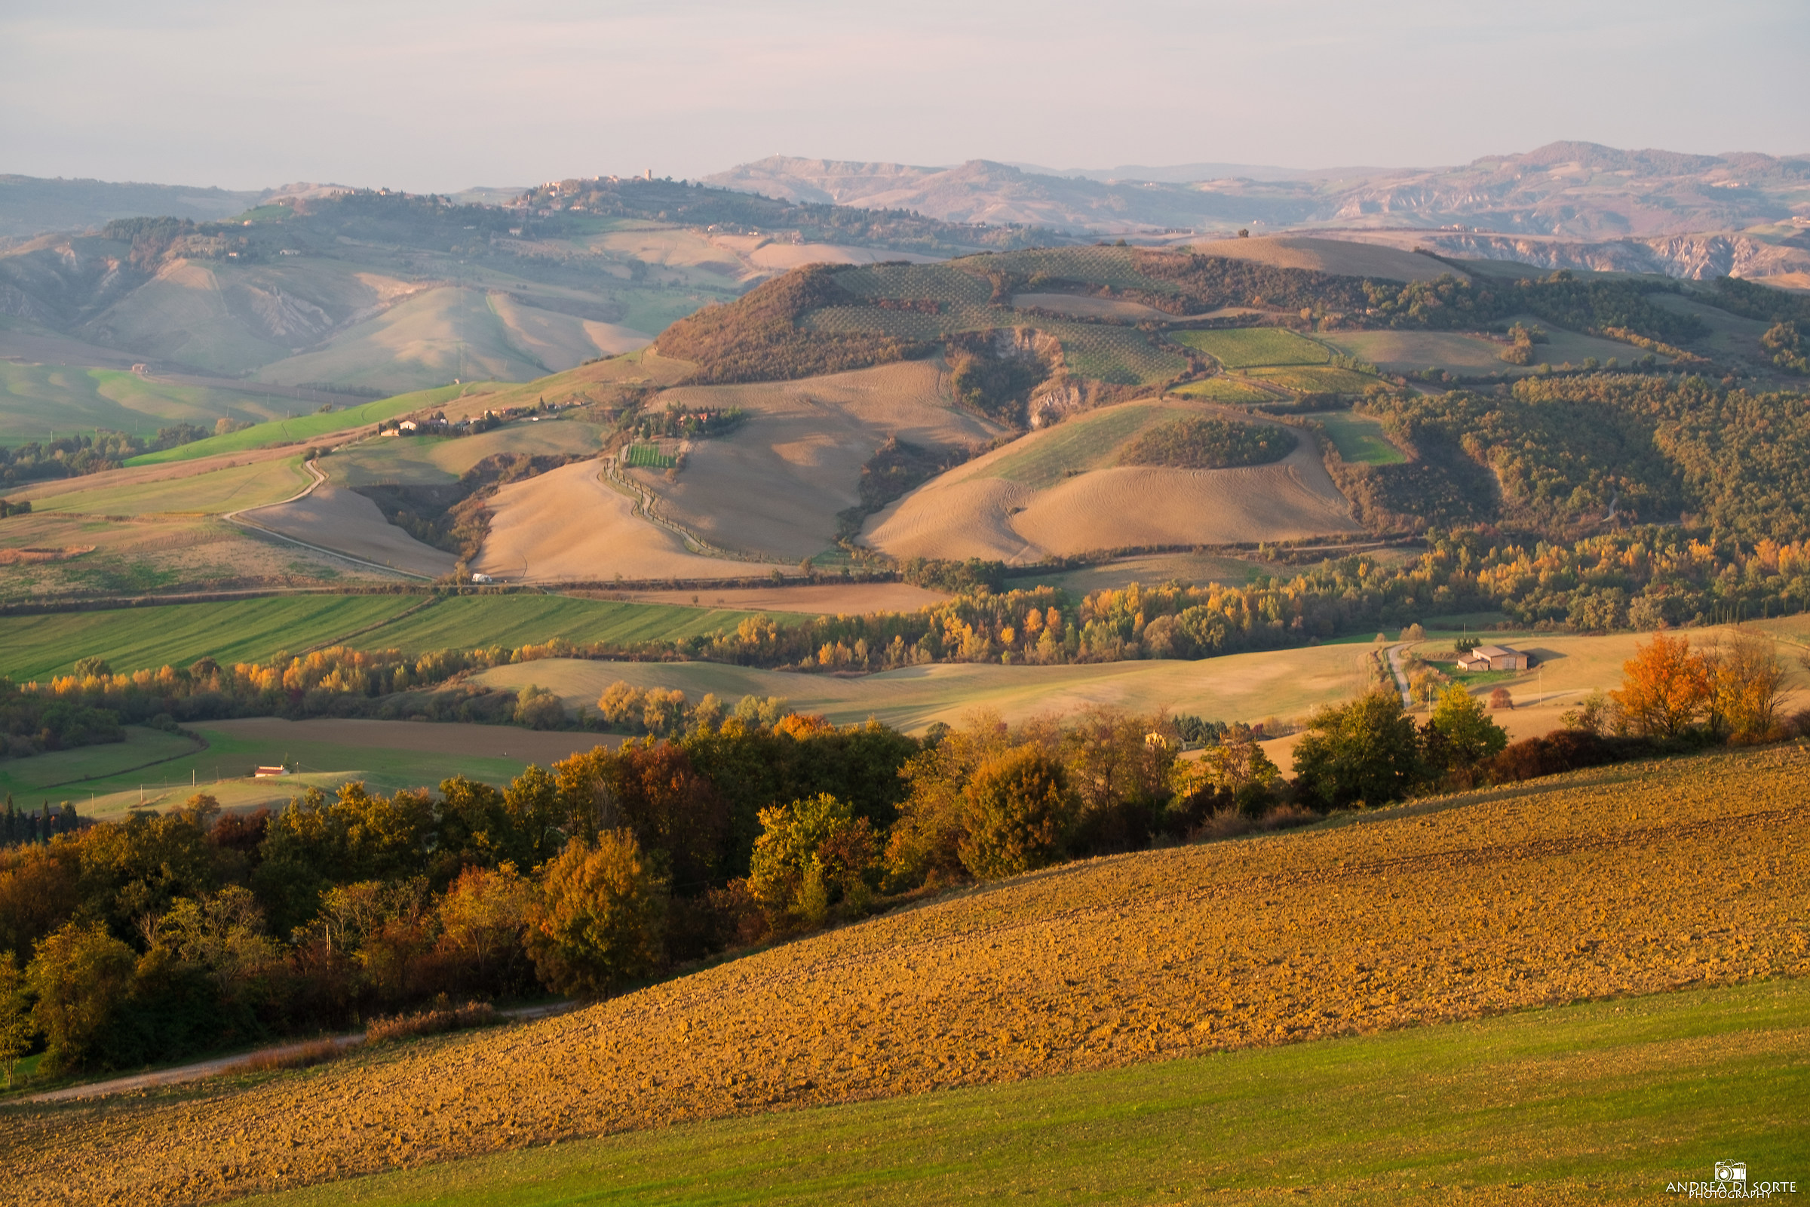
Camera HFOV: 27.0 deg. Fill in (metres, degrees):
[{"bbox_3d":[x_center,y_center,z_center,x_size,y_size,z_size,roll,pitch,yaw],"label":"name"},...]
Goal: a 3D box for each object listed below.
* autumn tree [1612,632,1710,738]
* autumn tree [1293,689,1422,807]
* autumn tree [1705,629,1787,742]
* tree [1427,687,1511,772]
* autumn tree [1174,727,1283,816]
[{"bbox_3d":[47.115,5.068,235.000,6.170,6.464,5.862,0,6,0],"label":"autumn tree"},{"bbox_3d":[25.206,8.074,210.000,7.168,6.361,6.810,0,6,0],"label":"autumn tree"},{"bbox_3d":[52.894,5.156,237.000,5.245,6.995,4.983,0,6,0],"label":"autumn tree"},{"bbox_3d":[32.586,7.155,218.000,4.743,4.875,4.506,0,6,0],"label":"tree"},{"bbox_3d":[17.819,9.123,207.000,5.746,4.748,5.458,0,6,0],"label":"autumn tree"}]

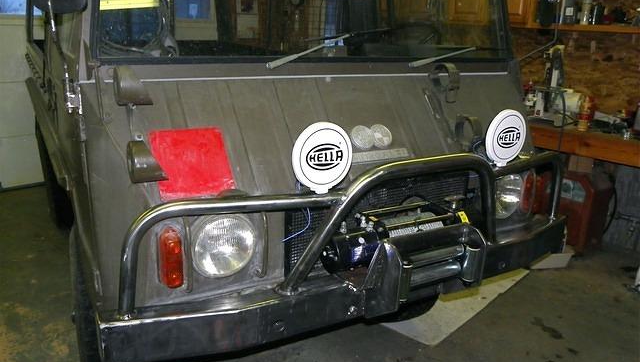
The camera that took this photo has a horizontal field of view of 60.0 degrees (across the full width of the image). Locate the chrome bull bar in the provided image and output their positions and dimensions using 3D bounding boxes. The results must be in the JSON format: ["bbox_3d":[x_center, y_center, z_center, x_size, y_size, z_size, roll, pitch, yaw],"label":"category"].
[{"bbox_3d":[0.258,0.087,1.631,1.634,0.353,0.206,-7,15,-31],"label":"chrome bull bar"}]

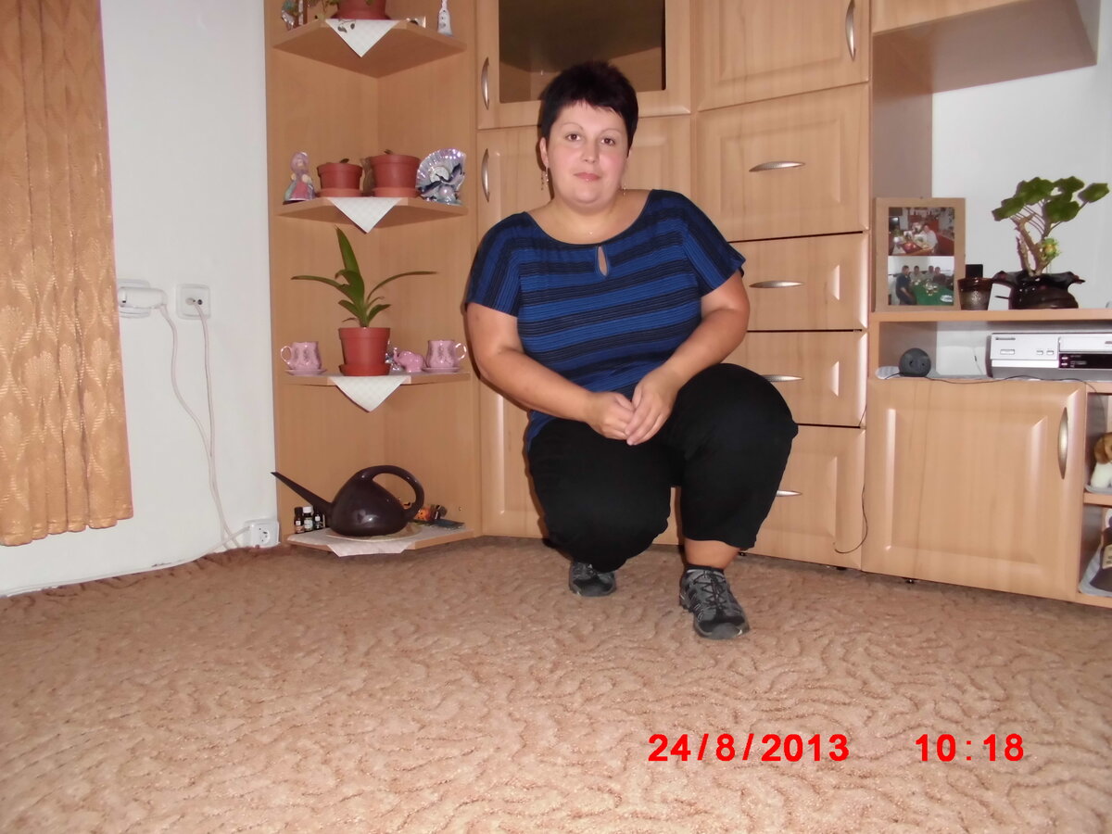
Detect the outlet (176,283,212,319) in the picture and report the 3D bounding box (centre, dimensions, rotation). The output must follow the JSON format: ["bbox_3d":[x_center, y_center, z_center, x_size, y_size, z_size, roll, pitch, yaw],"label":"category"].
[{"bbox_3d":[-0.853,-0.274,1.981,0.022,0.084,0.085,3,6,39],"label":"outlet"}]

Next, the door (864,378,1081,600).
[{"bbox_3d":[0.839,0.134,1.702,0.397,0.414,0.035,3,6,37],"label":"door"}]

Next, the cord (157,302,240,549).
[{"bbox_3d":[-0.842,0.026,2.000,0.040,0.600,0.208,3,6,39],"label":"cord"}]

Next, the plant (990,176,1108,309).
[{"bbox_3d":[1.006,-0.351,1.702,0.207,0.273,0.200,2,5,30],"label":"plant"}]

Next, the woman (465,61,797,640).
[{"bbox_3d":[0.136,-0.151,1.658,0.580,1.040,0.550,-1,5,-6],"label":"woman"}]

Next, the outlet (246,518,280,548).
[{"bbox_3d":[-0.748,0.300,2.137,0.040,0.078,0.080,3,6,39],"label":"outlet"}]

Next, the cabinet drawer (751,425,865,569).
[{"bbox_3d":[0.520,0.171,1.951,0.404,0.310,0.035,3,6,37],"label":"cabinet drawer"}]

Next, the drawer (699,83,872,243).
[{"bbox_3d":[0.511,-0.561,1.901,0.403,0.313,0.040,3,6,37],"label":"drawer"}]

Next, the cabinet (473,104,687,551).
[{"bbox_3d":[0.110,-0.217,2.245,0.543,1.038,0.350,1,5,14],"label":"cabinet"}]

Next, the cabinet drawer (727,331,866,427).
[{"bbox_3d":[0.518,-0.091,1.934,0.405,0.215,0.040,3,6,37],"label":"cabinet drawer"}]

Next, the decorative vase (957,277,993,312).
[{"bbox_3d":[0.871,-0.253,1.738,0.066,0.071,0.066,2,5,26],"label":"decorative vase"}]

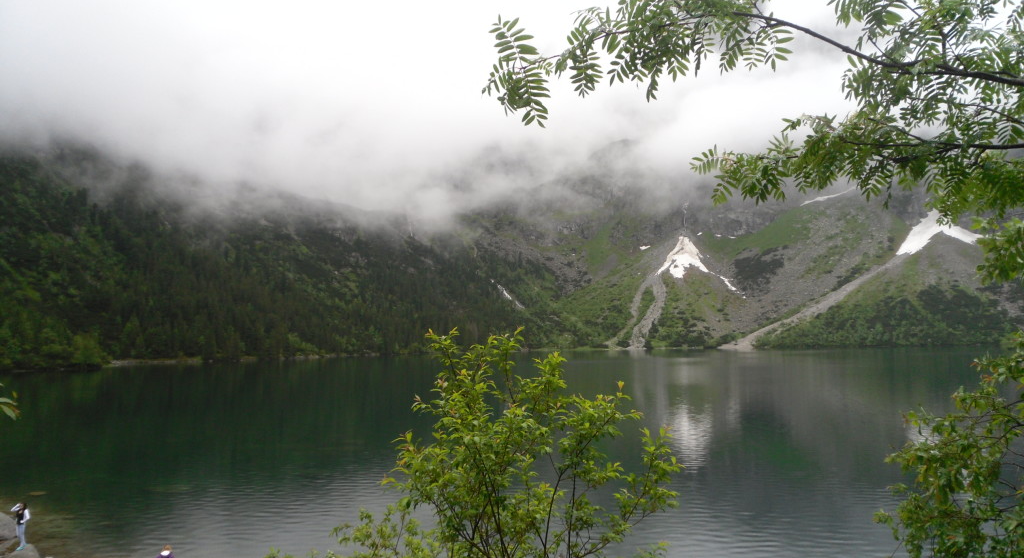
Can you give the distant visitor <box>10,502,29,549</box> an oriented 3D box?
[{"bbox_3d":[-17.215,8.683,29.000,0.600,1.640,0.430,-1,-4,3],"label":"distant visitor"}]

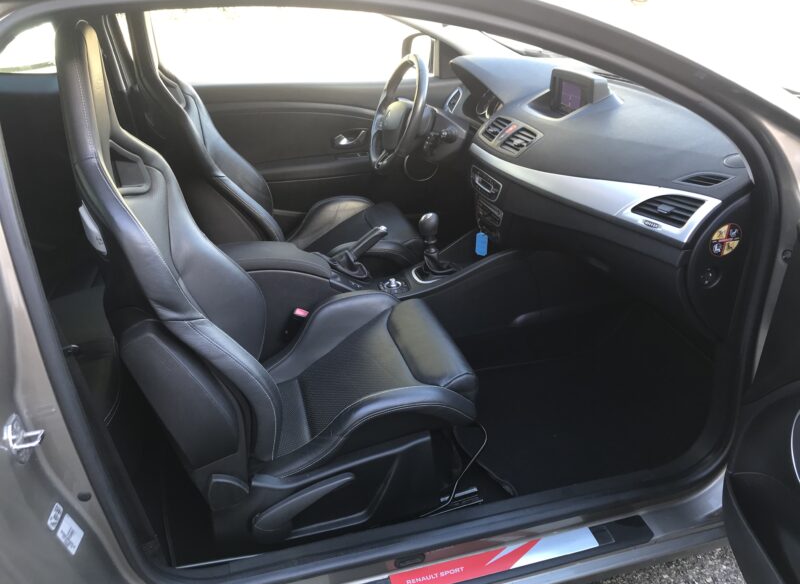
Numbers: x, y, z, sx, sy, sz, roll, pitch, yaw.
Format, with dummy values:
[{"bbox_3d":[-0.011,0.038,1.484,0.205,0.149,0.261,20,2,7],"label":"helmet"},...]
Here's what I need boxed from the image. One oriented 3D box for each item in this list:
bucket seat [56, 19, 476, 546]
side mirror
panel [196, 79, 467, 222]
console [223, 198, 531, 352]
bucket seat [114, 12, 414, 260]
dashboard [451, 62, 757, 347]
[{"bbox_3d":[-0.233,-0.039,1.377,0.770,1.020,0.540,-7,28,-14],"label":"bucket seat"},{"bbox_3d":[0.083,-0.928,2.526,0.130,0.165,0.220,-14,30,-24],"label":"side mirror"},{"bbox_3d":[-0.258,-0.497,2.412,1.100,0.580,0.140,-7,28,-14],"label":"panel"},{"bbox_3d":[-0.088,-0.043,1.836,0.870,0.390,0.260,-7,28,-14],"label":"console"},{"bbox_3d":[-0.355,-0.370,2.010,0.780,1.020,0.540,-7,28,-14],"label":"bucket seat"},{"bbox_3d":[0.488,-0.387,1.846,0.580,0.460,1.400,-7,28,-14],"label":"dashboard"}]

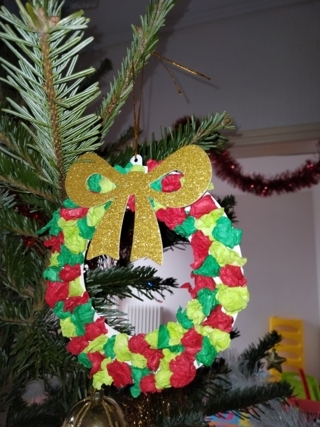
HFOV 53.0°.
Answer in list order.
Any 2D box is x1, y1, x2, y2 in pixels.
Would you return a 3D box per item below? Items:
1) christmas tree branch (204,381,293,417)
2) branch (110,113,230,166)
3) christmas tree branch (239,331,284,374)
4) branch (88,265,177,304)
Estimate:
[{"bbox_3d":[0.173,0.366,0.630,0.182,0.050,0.065,-9,-9,-6],"label":"christmas tree branch"},{"bbox_3d":[0.006,-0.092,0.415,0.174,0.060,0.075,-15,-11,3],"label":"branch"},{"bbox_3d":[0.239,0.323,0.745,0.131,0.042,0.050,-40,-2,-13],"label":"christmas tree branch"},{"bbox_3d":[-0.044,0.109,0.490,0.151,0.055,0.070,2,-10,-15],"label":"branch"}]

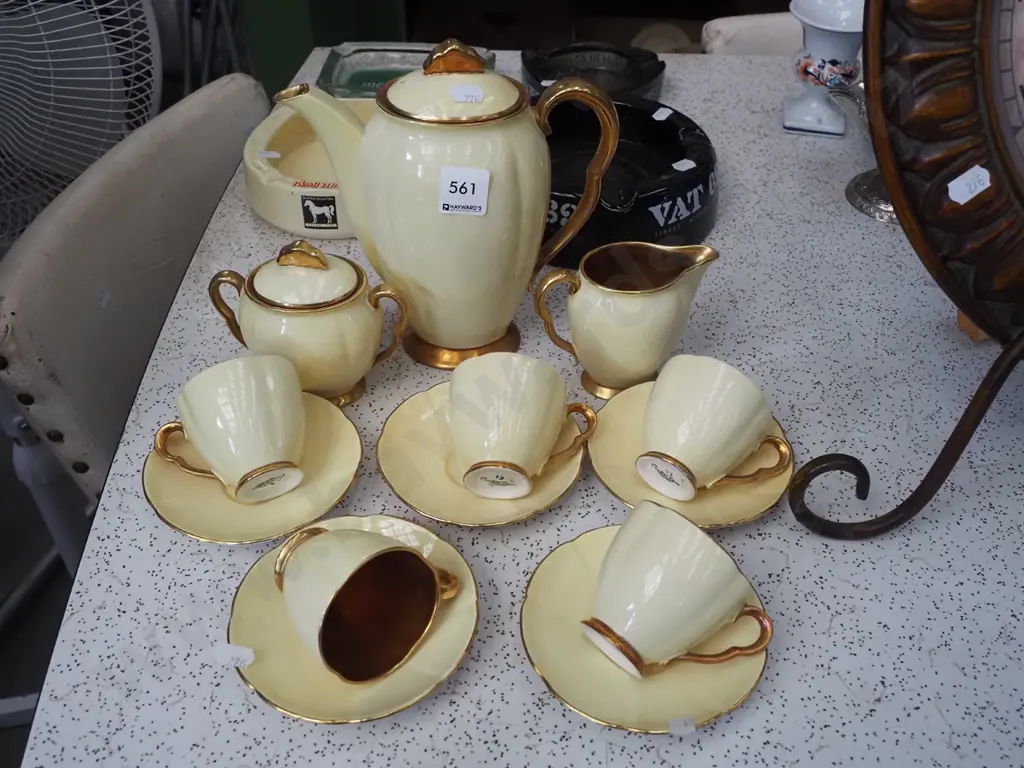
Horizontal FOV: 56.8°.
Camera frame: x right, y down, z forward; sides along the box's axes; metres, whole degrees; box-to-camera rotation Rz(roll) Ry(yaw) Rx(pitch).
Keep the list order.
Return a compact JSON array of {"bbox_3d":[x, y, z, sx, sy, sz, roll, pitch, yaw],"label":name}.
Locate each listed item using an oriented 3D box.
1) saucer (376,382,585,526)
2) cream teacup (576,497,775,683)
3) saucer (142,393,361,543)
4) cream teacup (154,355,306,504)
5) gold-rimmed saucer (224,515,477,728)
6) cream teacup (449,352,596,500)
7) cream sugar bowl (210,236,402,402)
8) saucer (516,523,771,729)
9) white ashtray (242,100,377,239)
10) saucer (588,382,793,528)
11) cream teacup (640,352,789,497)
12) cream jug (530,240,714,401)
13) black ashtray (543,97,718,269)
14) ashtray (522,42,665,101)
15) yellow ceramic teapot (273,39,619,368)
[{"bbox_3d":[-0.018,0.043,0.556,0.121,0.018,0.121,1,41,-1],"label":"saucer"},{"bbox_3d":[0.074,0.108,0.444,0.087,0.066,0.062,41,74,8],"label":"cream teacup"},{"bbox_3d":[-0.146,0.049,0.544,0.121,0.018,0.121,1,41,-1],"label":"saucer"},{"bbox_3d":[-0.153,0.034,0.527,0.089,0.067,0.064,-27,66,3],"label":"cream teacup"},{"bbox_3d":[-0.077,0.117,0.469,0.121,0.018,0.121,1,41,-1],"label":"gold-rimmed saucer"},{"bbox_3d":[0.005,0.031,0.526,0.087,0.066,0.062,18,54,-16],"label":"cream teacup"},{"bbox_3d":[-0.119,-0.039,0.564,0.118,0.108,0.080,6,42,4],"label":"cream sugar bowl"},{"bbox_3d":[0.064,0.122,0.469,0.121,0.018,0.121,1,41,-1],"label":"saucer"},{"bbox_3d":[-0.140,-0.181,0.788,0.152,0.043,0.160,2,41,0],"label":"white ashtray"},{"bbox_3d":[0.102,0.043,0.547,0.119,0.018,0.119,1,42,-1],"label":"saucer"},{"bbox_3d":[0.110,0.035,0.534,0.089,0.067,0.064,36,64,1],"label":"cream teacup"},{"bbox_3d":[0.067,-0.039,0.580,0.108,0.095,0.066,-3,42,-5],"label":"cream jug"},{"bbox_3d":[0.066,-0.168,0.755,0.196,0.052,0.196,1,42,-1],"label":"black ashtray"},{"bbox_3d":[0.079,-0.288,0.922,0.142,0.038,0.142,2,41,0],"label":"ashtray"},{"bbox_3d":[-0.036,-0.110,0.576,0.195,0.201,0.114,-3,42,-4],"label":"yellow ceramic teapot"}]

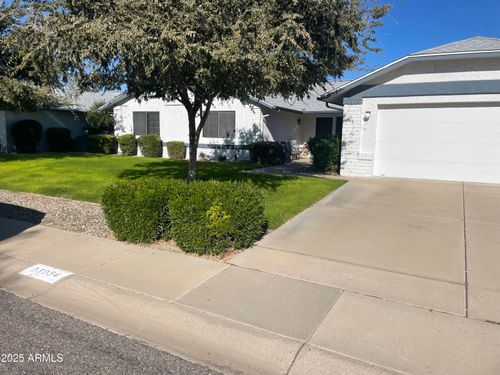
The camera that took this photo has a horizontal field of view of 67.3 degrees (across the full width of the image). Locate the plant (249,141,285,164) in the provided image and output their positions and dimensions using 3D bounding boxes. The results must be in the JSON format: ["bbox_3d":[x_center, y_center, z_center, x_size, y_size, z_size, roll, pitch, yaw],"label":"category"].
[{"bbox_3d":[0.679,-1.393,14.655,1.400,0.890,1.200,5,10,28],"label":"plant"}]

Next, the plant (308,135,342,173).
[{"bbox_3d":[2.535,-1.092,12.168,1.200,1.210,1.200,5,10,28],"label":"plant"}]

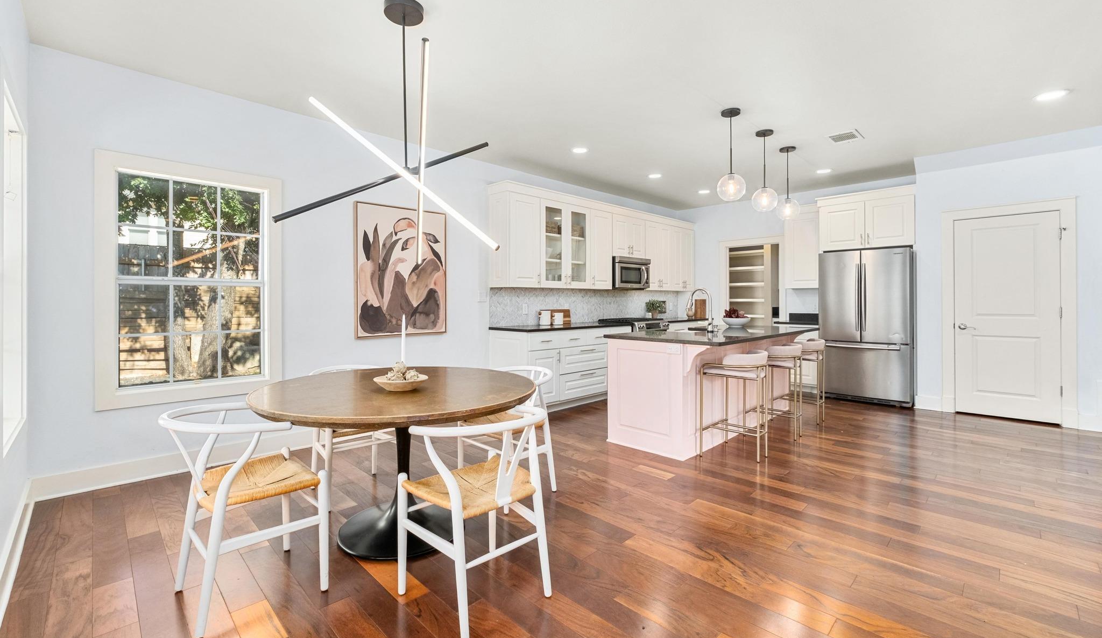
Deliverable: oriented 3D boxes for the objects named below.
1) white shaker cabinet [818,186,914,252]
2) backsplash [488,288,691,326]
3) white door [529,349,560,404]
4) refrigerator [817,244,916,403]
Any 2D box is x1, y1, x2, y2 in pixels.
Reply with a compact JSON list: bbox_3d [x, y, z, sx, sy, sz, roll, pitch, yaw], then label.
[{"bbox_3d":[3.945,-1.180,5.675,0.720,0.660,0.960,-2,2,-45],"label":"white shaker cabinet"},{"bbox_3d":[0.747,-0.189,6.454,3.960,0.450,0.020,-2,2,-44],"label":"backsplash"},{"bbox_3d":[-0.047,0.619,4.808,0.430,0.570,0.022,-2,2,-44],"label":"white door"},{"bbox_3d":[3.867,0.077,5.590,0.760,1.780,0.900,-2,2,-44],"label":"refrigerator"}]

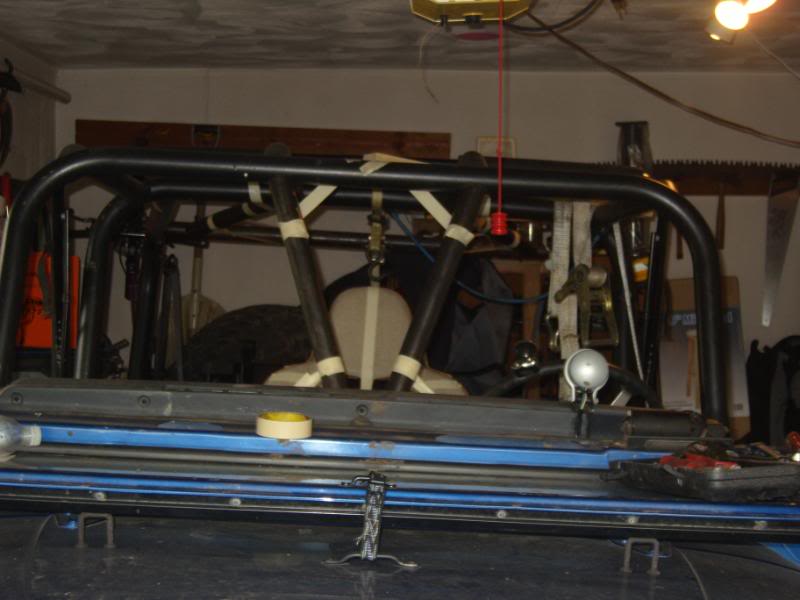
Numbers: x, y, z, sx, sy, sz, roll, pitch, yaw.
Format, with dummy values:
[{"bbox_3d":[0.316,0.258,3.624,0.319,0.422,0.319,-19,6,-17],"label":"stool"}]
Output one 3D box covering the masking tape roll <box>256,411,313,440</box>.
[{"bbox_3d":[-0.170,0.187,2.120,0.082,0.025,0.082,2,4,0],"label":"masking tape roll"}]

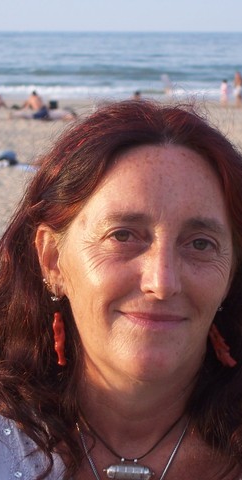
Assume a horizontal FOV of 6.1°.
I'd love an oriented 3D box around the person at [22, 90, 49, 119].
[{"bbox_3d":[-2.534,-4.007,67.000,0.580,0.830,0.750,3,6,30],"label":"person"}]

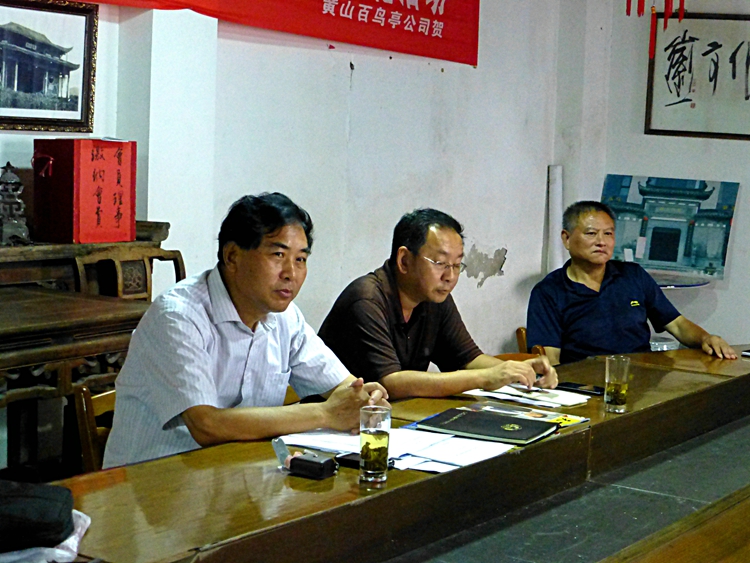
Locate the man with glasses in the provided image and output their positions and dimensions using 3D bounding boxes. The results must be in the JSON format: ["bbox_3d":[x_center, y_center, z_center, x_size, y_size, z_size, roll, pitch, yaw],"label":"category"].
[{"bbox_3d":[0.086,0.424,3.667,0.720,1.215,0.560,6,6,35],"label":"man with glasses"}]

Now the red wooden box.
[{"bbox_3d":[-1.083,-0.341,5.366,0.197,0.374,0.322,5,6,33],"label":"red wooden box"}]

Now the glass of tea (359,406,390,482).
[{"bbox_3d":[0.001,0.301,2.651,0.058,0.128,0.058,2,5,0],"label":"glass of tea"}]

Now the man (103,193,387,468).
[{"bbox_3d":[-0.263,0.435,3.130,0.720,1.265,0.570,6,7,40],"label":"man"}]

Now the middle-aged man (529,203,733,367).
[{"bbox_3d":[0.830,0.335,4.732,0.560,1.250,0.750,-1,6,-30],"label":"middle-aged man"}]

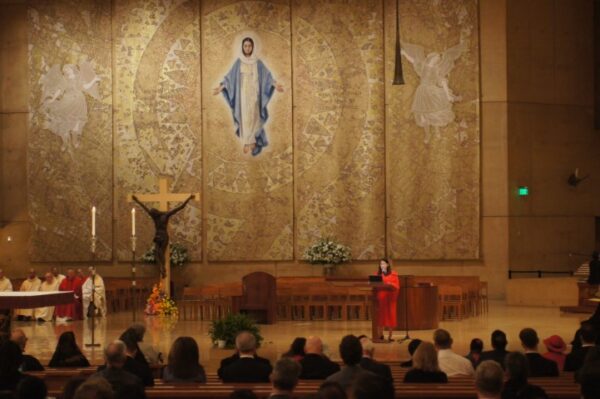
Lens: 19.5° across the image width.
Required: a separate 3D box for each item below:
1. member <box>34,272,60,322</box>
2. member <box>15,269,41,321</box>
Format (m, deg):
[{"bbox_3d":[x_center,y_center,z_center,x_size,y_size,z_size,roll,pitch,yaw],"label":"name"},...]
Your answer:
[{"bbox_3d":[-6.817,2.643,47.300,0.620,1.310,0.800,-1,-2,16],"label":"member"},{"bbox_3d":[-6.956,2.455,44.800,0.570,1.330,0.750,-1,-1,12],"label":"member"}]

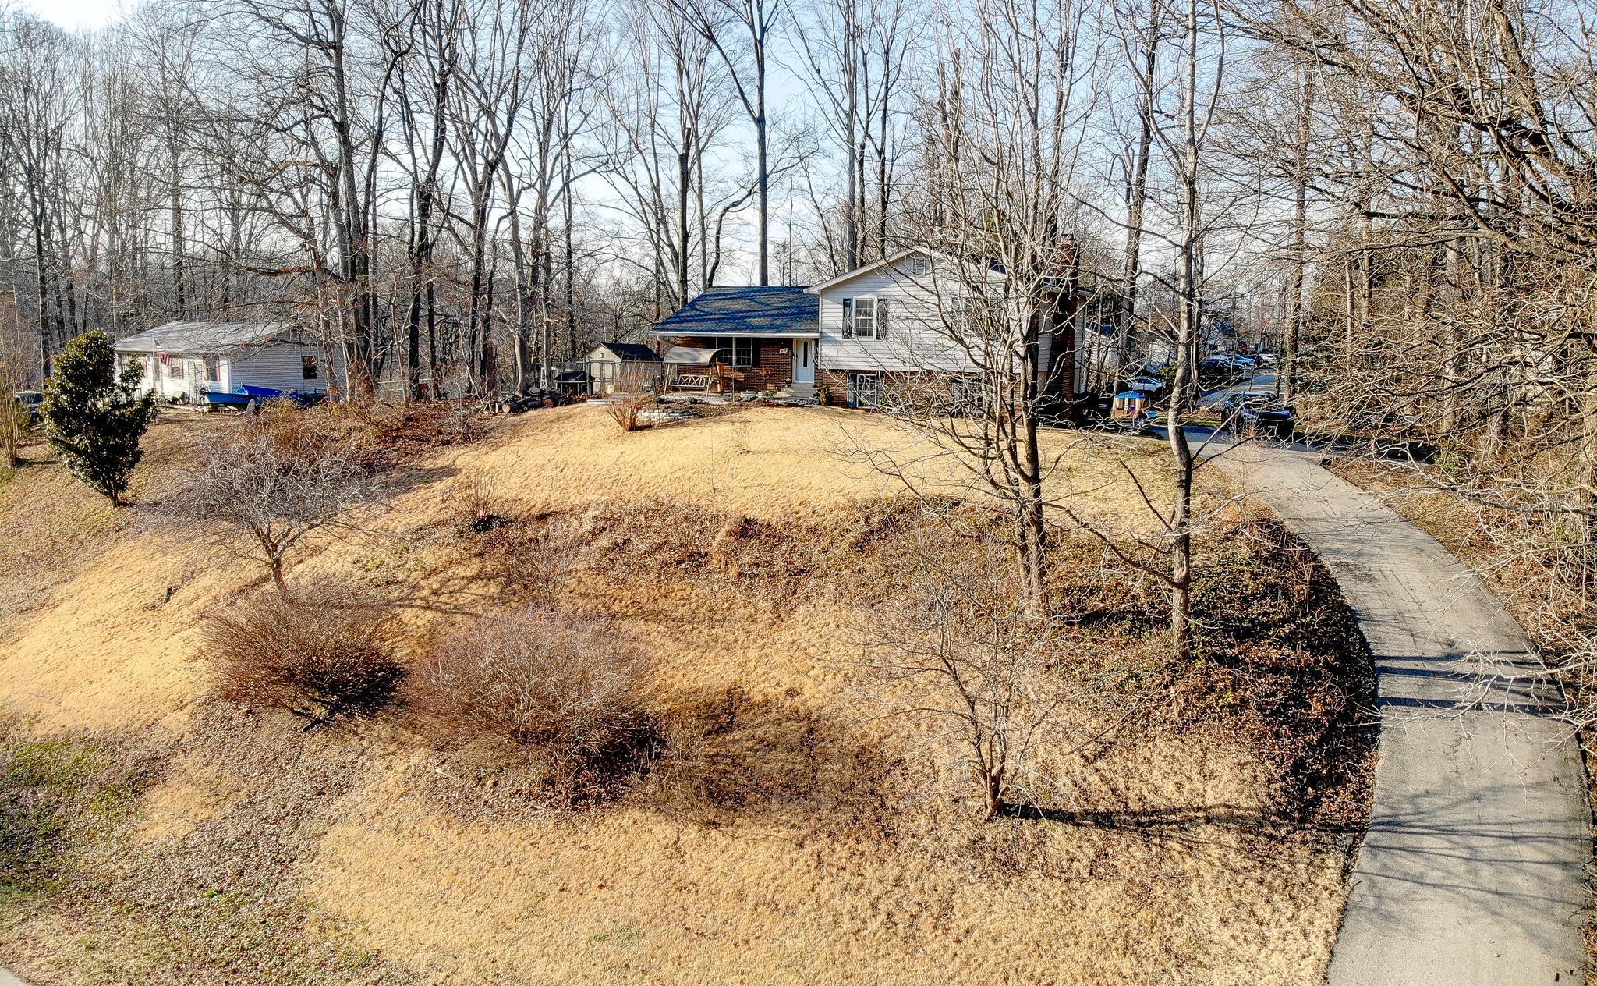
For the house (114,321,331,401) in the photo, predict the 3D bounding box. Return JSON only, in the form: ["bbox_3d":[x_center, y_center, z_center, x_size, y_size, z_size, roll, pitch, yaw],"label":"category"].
[{"bbox_3d":[-32.363,-7.522,63.003,13.200,4.059,7.300,6,10,34],"label":"house"}]

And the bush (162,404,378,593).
[{"bbox_3d":[-10.628,0.100,22.230,4.348,3.557,3.913,-4,9,-26],"label":"bush"}]

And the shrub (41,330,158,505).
[{"bbox_3d":[-19.577,-2.131,31.005,3.186,4.774,3.027,-5,9,-32],"label":"shrub"}]

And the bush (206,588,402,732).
[{"bbox_3d":[-8.438,2.807,18.874,3.295,2.002,2.966,-4,9,-24],"label":"bush"}]

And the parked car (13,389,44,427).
[{"bbox_3d":[-36.480,-4.093,52.946,1.900,1.750,4.700,-3,9,-20],"label":"parked car"}]

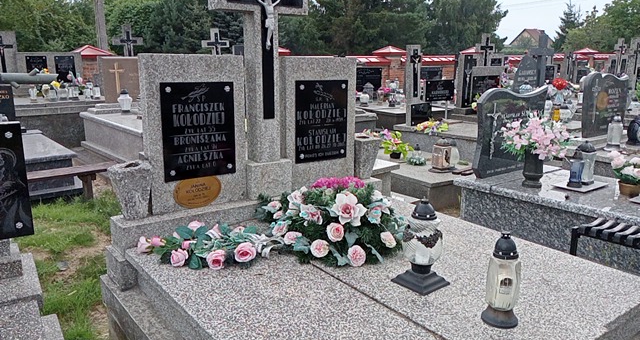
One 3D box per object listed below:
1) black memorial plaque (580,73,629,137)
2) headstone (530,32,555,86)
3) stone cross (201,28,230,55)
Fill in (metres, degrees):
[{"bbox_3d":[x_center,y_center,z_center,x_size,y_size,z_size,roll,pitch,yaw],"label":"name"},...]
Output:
[{"bbox_3d":[2.922,-0.684,5.324,0.860,0.630,0.080,-9,16,-35],"label":"black memorial plaque"},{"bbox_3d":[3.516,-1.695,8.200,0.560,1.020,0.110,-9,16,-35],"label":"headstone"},{"bbox_3d":[-1.996,-2.255,10.168,0.490,1.000,0.150,-9,16,-36],"label":"stone cross"}]

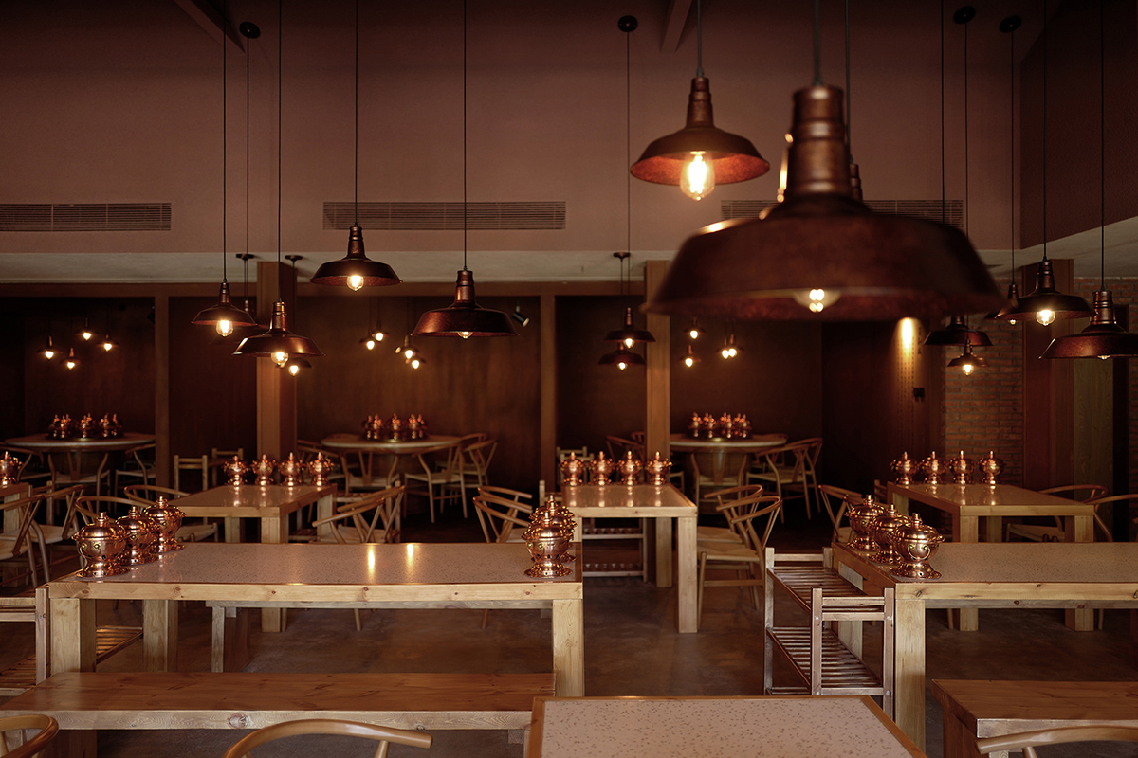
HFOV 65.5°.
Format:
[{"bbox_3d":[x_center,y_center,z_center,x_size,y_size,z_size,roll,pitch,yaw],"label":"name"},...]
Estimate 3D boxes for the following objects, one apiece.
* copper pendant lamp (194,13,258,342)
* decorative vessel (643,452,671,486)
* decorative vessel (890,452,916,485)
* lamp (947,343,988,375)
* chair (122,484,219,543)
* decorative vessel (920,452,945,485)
[{"bbox_3d":[-1.349,-0.824,3.470,0.265,1.324,0.265,0,0,1],"label":"copper pendant lamp"},{"bbox_3d":[0.642,0.651,6.410,0.215,0.238,0.215,0,0,0],"label":"decorative vessel"},{"bbox_3d":[2.467,0.663,6.498,0.193,0.247,0.193,0,-1,1],"label":"decorative vessel"},{"bbox_3d":[2.581,-0.138,5.693,0.254,0.233,0.254,0,-1,1],"label":"lamp"},{"bbox_3d":[-2.906,1.165,6.360,0.558,0.761,0.558,0,-1,1],"label":"chair"},{"bbox_3d":[2.631,0.645,6.400,0.195,0.245,0.190,0,0,1],"label":"decorative vessel"}]

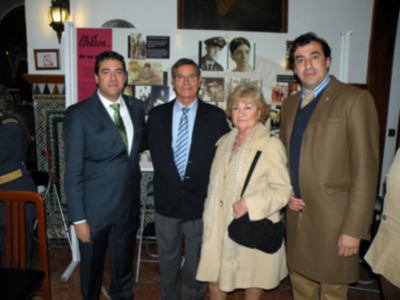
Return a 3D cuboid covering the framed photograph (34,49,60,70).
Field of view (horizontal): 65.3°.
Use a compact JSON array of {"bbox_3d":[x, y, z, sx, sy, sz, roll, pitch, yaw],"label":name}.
[{"bbox_3d":[-1.518,-0.898,3.112,0.250,0.205,0.020,2,8,3],"label":"framed photograph"}]

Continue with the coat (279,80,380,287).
[{"bbox_3d":[0.652,0.155,1.634,0.530,1.020,0.340,8,10,42],"label":"coat"}]

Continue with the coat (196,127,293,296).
[{"bbox_3d":[0.243,0.309,1.737,0.500,0.910,0.350,6,9,33],"label":"coat"}]

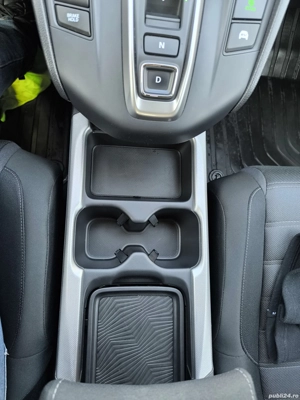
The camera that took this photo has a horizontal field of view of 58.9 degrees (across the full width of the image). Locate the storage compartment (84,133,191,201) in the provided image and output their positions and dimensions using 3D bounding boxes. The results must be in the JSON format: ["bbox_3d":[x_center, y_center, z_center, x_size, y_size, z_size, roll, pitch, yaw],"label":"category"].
[{"bbox_3d":[-0.020,-0.053,0.483,0.186,0.045,0.120,2,80,-9],"label":"storage compartment"}]

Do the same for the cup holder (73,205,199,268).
[{"bbox_3d":[-0.022,0.068,0.474,0.208,0.070,0.101,2,80,-9],"label":"cup holder"}]

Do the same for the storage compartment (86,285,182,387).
[{"bbox_3d":[-0.024,0.232,0.457,0.156,0.060,0.169,2,80,-9],"label":"storage compartment"}]

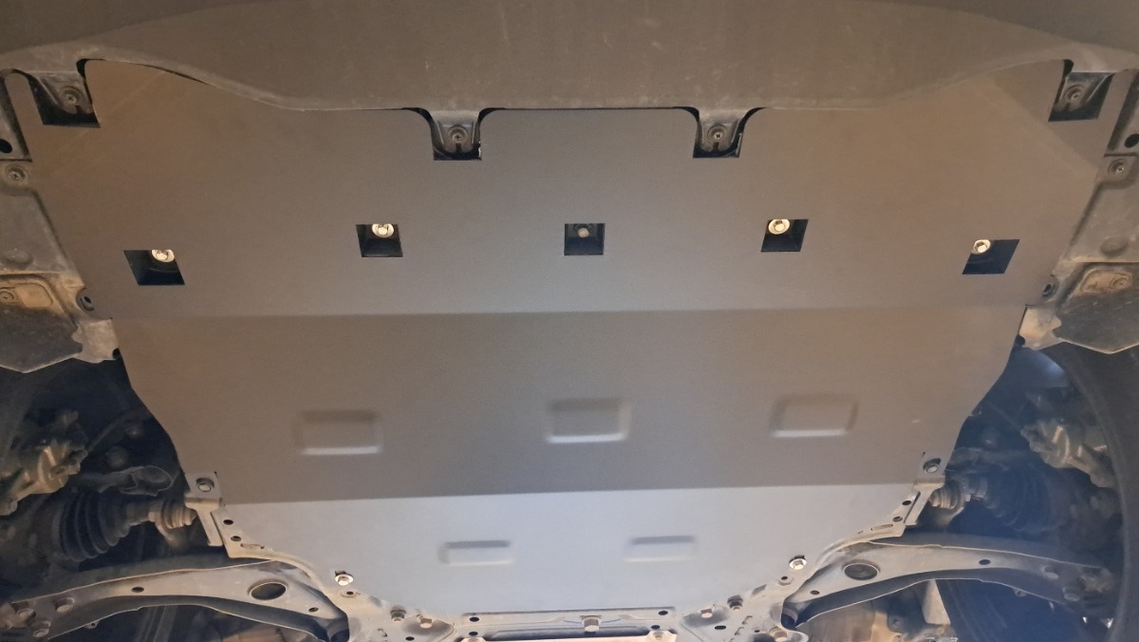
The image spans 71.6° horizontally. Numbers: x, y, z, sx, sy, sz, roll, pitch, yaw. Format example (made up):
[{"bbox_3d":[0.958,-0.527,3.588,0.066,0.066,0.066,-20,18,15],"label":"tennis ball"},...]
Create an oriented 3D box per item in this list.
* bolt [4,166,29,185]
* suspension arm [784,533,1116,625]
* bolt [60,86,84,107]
[{"bbox_3d":[-0.438,-0.115,0.625,0.018,0.010,0.018,-1,-52,-3],"label":"bolt"},{"bbox_3d":[0.549,0.392,1.198,0.400,0.080,0.280,7,-43,4],"label":"suspension arm"},{"bbox_3d":[-0.373,-0.168,0.592,0.018,0.010,0.018,-1,-52,-3],"label":"bolt"}]

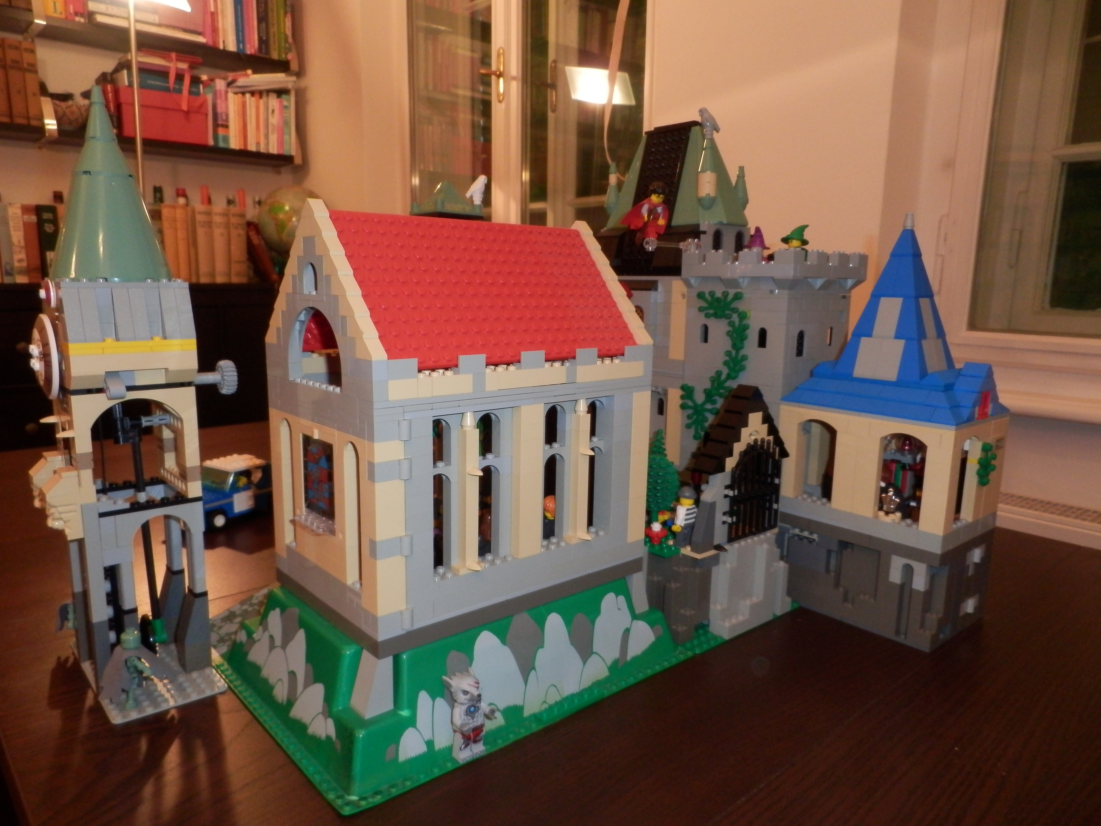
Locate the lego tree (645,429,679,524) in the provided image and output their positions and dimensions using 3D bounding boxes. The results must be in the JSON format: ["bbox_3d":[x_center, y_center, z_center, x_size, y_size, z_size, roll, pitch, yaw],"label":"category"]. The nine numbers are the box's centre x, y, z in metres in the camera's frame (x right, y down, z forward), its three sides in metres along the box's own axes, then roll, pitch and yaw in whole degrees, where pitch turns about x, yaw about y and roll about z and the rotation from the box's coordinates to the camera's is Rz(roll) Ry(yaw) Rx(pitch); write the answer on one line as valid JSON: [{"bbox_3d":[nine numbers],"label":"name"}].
[{"bbox_3d":[0.077,0.049,0.559,0.033,0.074,0.033,1,10,0],"label":"lego tree"}]

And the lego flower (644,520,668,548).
[{"bbox_3d":[0.074,0.085,0.535,0.015,0.017,0.015,1,9,0],"label":"lego flower"}]

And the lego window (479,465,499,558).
[{"bbox_3d":[-0.037,0.054,0.420,0.016,0.054,0.008,-7,13,-41],"label":"lego window"}]

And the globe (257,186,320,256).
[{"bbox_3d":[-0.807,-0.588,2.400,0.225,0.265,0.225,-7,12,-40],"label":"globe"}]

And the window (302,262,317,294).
[{"bbox_3d":[-0.120,-0.069,0.393,0.008,0.016,0.016,-7,13,-41],"label":"window"}]

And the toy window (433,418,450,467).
[{"bbox_3d":[-0.060,0.015,0.392,0.016,0.026,0.007,-7,12,-40],"label":"toy window"}]

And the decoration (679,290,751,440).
[{"bbox_3d":[0.131,-0.037,0.626,0.014,0.126,0.068,-7,12,-40],"label":"decoration"}]

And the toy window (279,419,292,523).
[{"bbox_3d":[-0.148,0.038,0.442,0.008,0.073,0.016,-7,13,-41],"label":"toy window"}]

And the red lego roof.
[{"bbox_3d":[-0.051,-0.074,0.454,0.176,0.080,0.130,-7,13,-41],"label":"red lego roof"}]

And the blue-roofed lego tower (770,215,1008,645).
[{"bbox_3d":[0.258,0.004,0.575,0.097,0.298,0.131,-7,12,-40],"label":"blue-roofed lego tower"}]

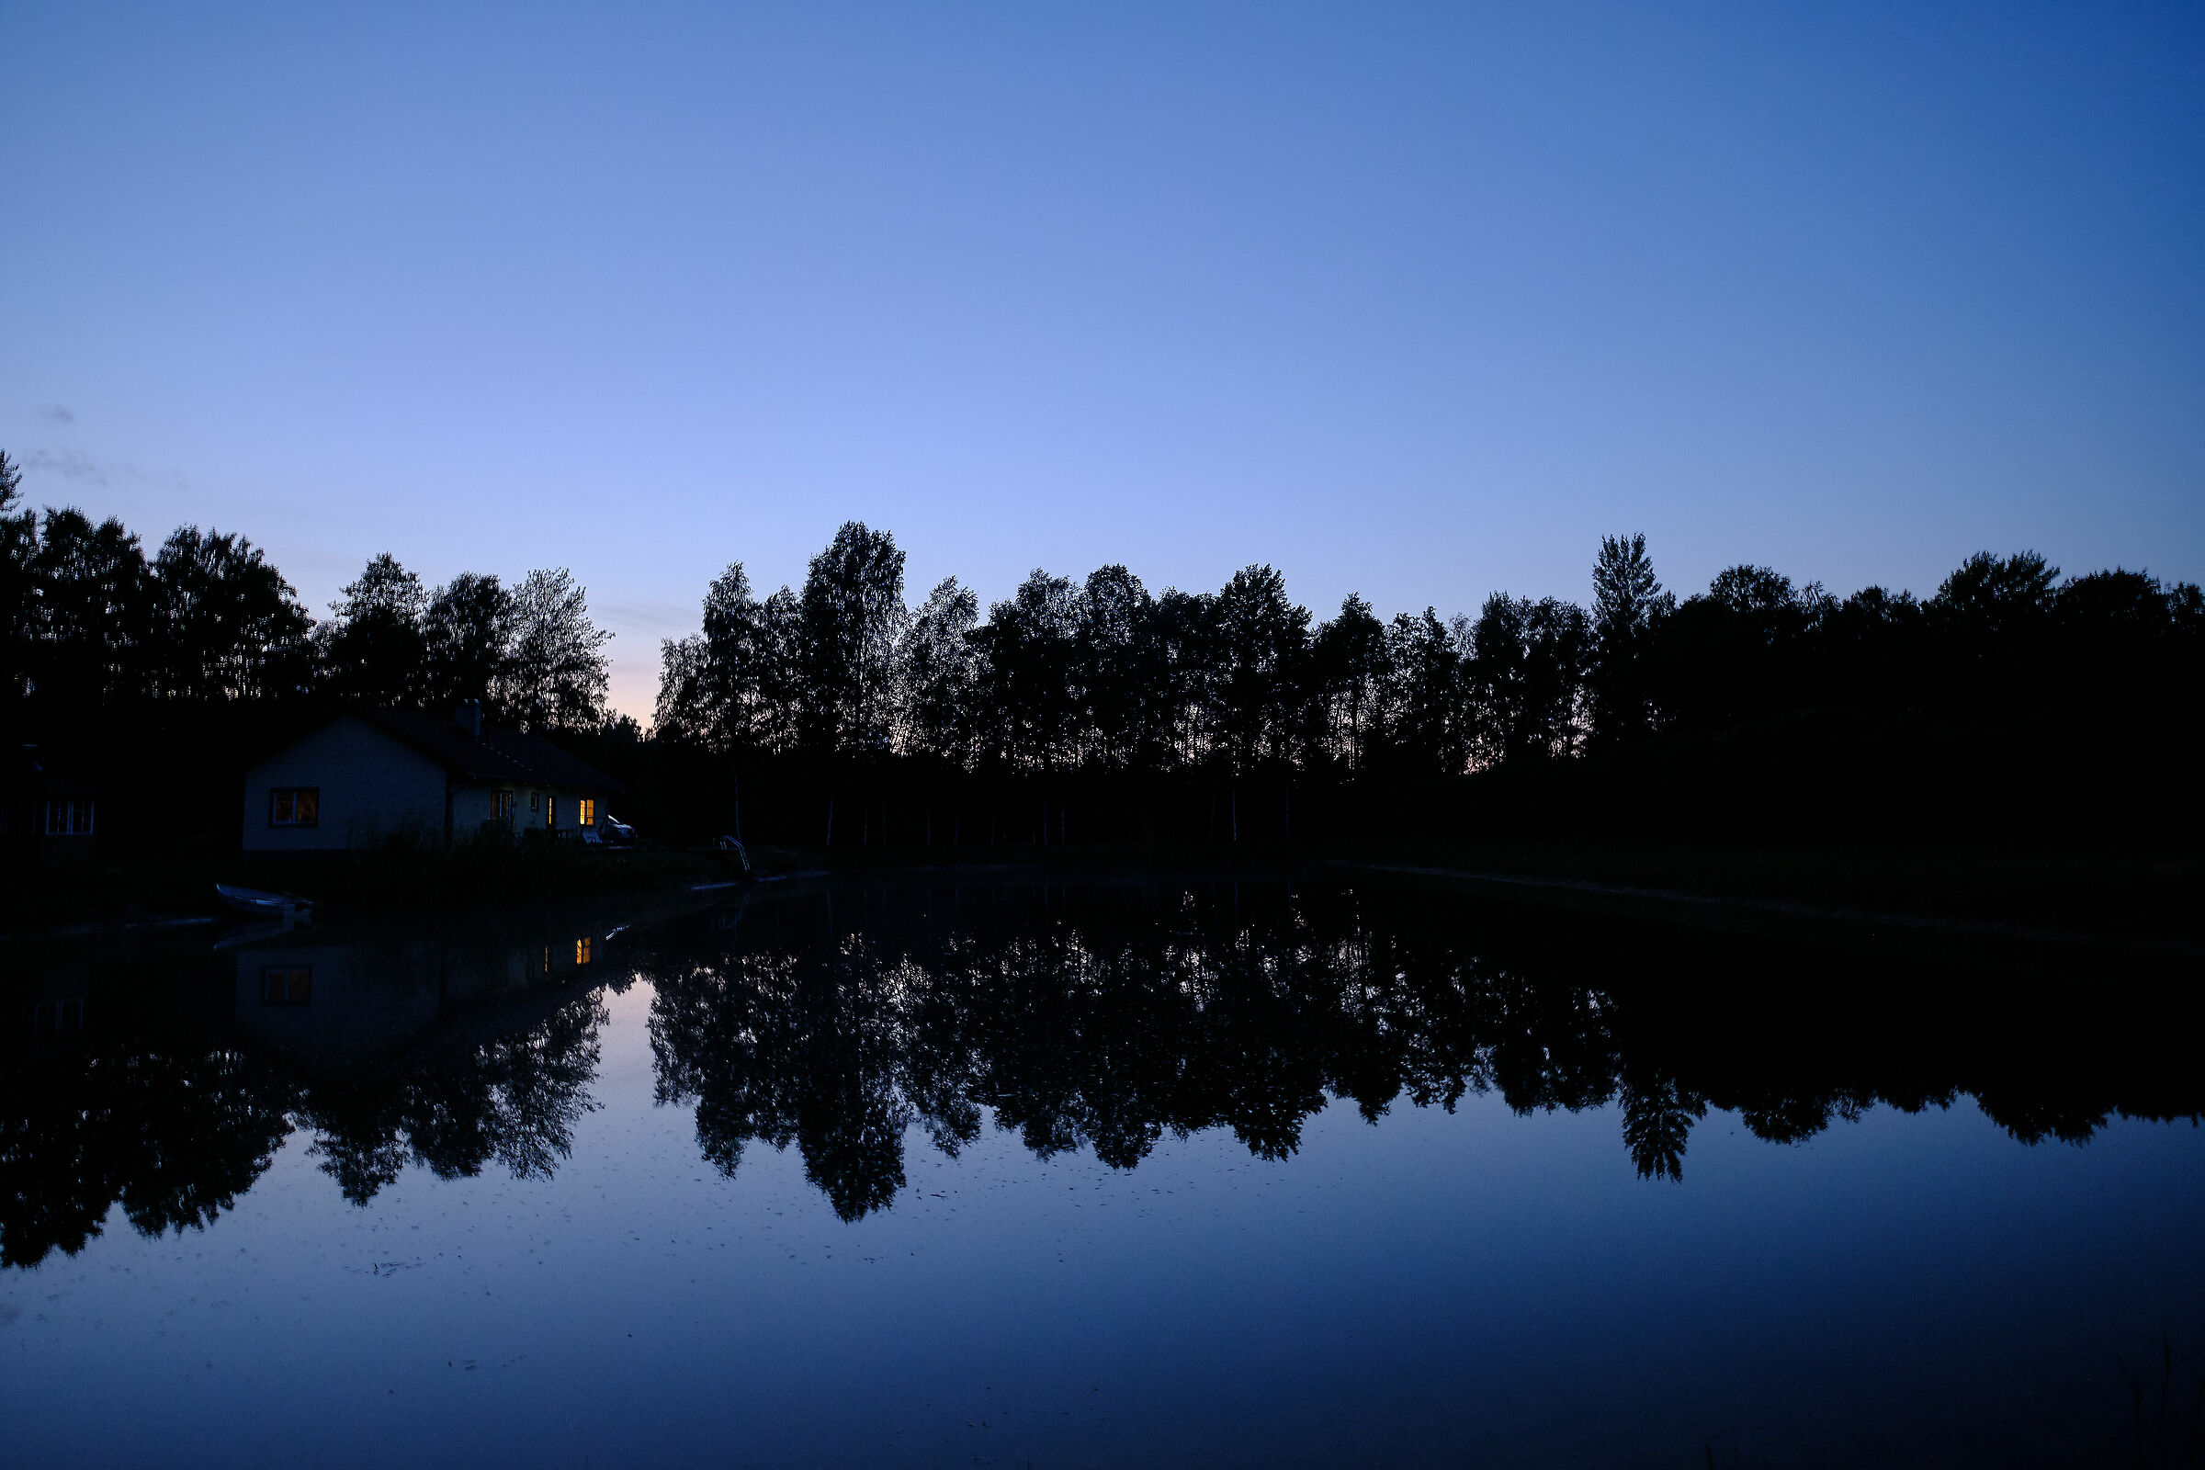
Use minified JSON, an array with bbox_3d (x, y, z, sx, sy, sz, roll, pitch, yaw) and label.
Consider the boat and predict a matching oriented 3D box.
[{"bbox_3d":[-22.985,4.531,31.732,3.000,0.620,1.200,5,-3,17],"label":"boat"}]

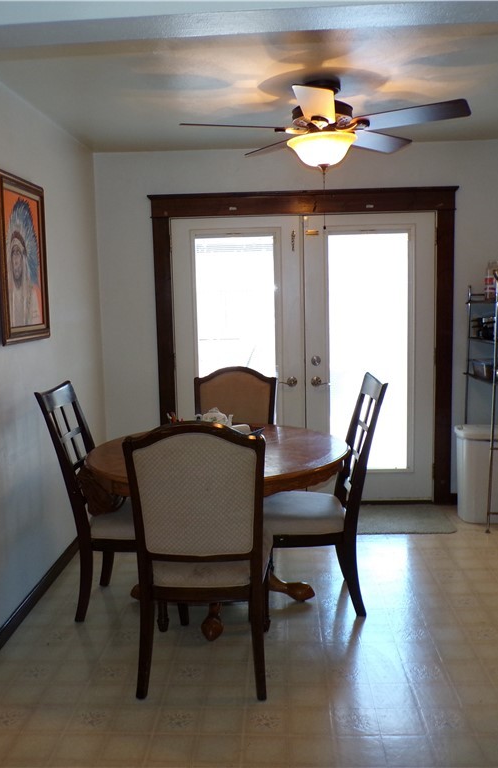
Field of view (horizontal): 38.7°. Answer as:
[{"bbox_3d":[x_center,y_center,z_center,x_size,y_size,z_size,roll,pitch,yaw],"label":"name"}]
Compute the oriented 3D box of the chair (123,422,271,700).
[{"bbox_3d":[-0.177,0.615,2.827,0.519,1.069,0.662,-1,7,3],"label":"chair"}]

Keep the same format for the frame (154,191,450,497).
[{"bbox_3d":[0.376,-0.210,4.841,2.057,2.157,0.090,-1,7,3],"label":"frame"}]

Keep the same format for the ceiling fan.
[{"bbox_3d":[0.331,-1.189,3.256,1.309,0.372,1.309,-1,7,3],"label":"ceiling fan"}]

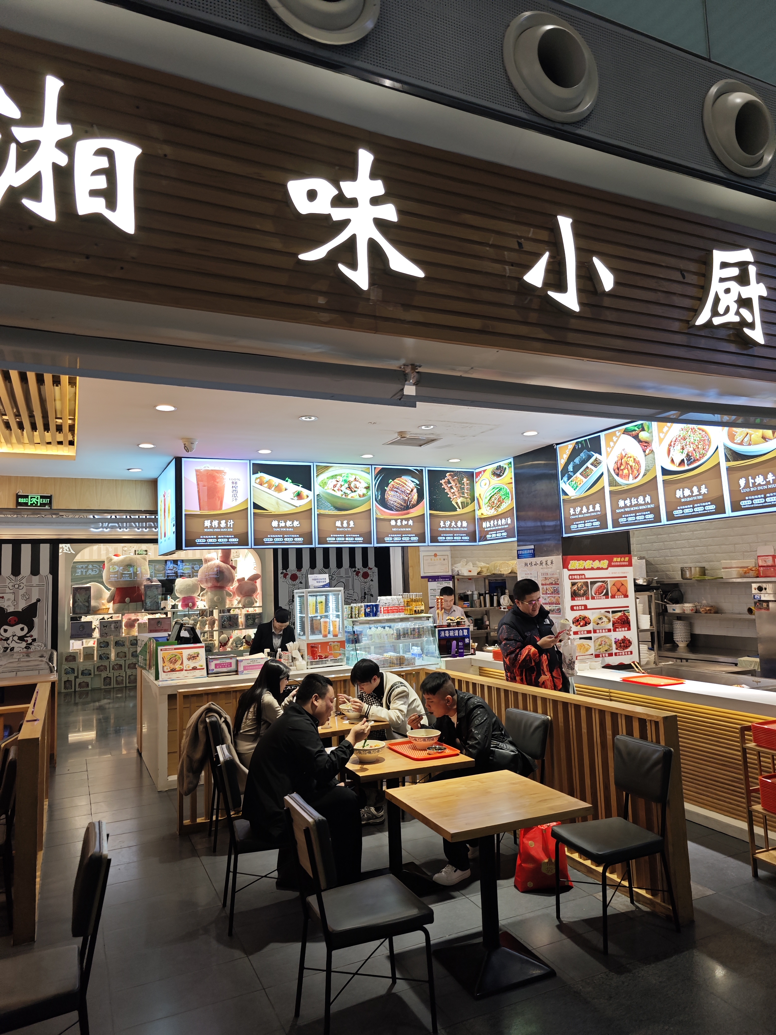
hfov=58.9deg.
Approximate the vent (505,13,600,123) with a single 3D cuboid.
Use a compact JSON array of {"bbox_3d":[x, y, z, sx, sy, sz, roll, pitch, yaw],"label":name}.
[{"bbox_3d":[0.670,-1.798,2.703,0.455,0.455,0.120,0,-6,-24],"label":"vent"}]

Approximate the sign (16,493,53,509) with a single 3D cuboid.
[{"bbox_3d":[-3.744,-0.172,7.291,0.347,0.149,0.050,0,-6,-25],"label":"sign"}]

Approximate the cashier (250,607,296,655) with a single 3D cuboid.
[{"bbox_3d":[-1.222,1.723,7.425,0.480,1.520,0.400,1,-6,-25],"label":"cashier"}]

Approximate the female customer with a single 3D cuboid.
[{"bbox_3d":[-0.825,1.619,4.900,0.680,1.200,0.450,0,-6,-24],"label":"female customer"}]

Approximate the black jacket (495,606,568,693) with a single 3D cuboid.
[{"bbox_3d":[1.075,0.985,5.098,0.380,0.700,0.540,-7,-7,37],"label":"black jacket"}]

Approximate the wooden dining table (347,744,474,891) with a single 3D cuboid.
[{"bbox_3d":[0.049,1.818,4.160,0.704,0.746,0.709,0,-6,-25],"label":"wooden dining table"}]

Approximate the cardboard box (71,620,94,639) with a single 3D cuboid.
[{"bbox_3d":[-5.658,2.068,12.708,0.360,0.310,0.150,1,-6,-25],"label":"cardboard box"}]

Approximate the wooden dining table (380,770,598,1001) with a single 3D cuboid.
[{"bbox_3d":[0.452,1.638,3.113,0.685,0.715,0.680,0,-6,-24],"label":"wooden dining table"}]

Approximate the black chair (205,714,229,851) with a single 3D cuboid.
[{"bbox_3d":[-1.018,1.789,4.779,0.510,0.850,0.410,0,-6,-22],"label":"black chair"}]

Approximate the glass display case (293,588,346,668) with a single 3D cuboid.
[{"bbox_3d":[-0.723,1.156,7.266,0.425,0.800,0.385,1,-6,-25],"label":"glass display case"}]

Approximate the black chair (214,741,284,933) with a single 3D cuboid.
[{"bbox_3d":[-0.678,1.747,3.864,0.513,0.885,0.432,0,-6,-25],"label":"black chair"}]

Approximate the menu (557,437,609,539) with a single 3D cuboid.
[{"bbox_3d":[1.834,-0.289,6.379,0.080,0.881,0.639,0,-6,-25],"label":"menu"}]

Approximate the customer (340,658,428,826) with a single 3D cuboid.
[{"bbox_3d":[-0.014,1.644,5.218,0.760,1.155,0.520,0,-6,-24],"label":"customer"}]

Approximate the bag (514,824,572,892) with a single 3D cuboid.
[{"bbox_3d":[0.905,1.965,4.050,0.312,0.366,0.131,-1,-6,-10],"label":"bag"}]

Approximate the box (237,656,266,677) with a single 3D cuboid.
[{"bbox_3d":[-1.346,1.438,6.749,0.272,0.180,0.150,0,-6,-24],"label":"box"}]

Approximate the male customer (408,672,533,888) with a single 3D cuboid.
[{"bbox_3d":[0.517,1.505,4.155,0.820,1.180,0.520,1,-6,-28],"label":"male customer"}]

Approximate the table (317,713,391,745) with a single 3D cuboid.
[{"bbox_3d":[-0.424,1.945,5.274,0.714,0.746,0.709,0,-6,-25],"label":"table"}]

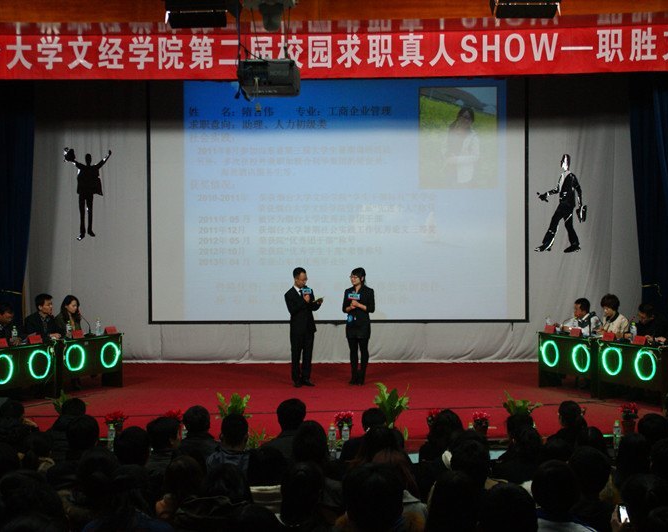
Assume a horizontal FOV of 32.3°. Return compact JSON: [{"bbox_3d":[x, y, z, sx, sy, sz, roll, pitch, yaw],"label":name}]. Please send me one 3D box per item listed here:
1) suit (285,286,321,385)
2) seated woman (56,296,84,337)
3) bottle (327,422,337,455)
[{"bbox_3d":[-0.474,1.018,16.812,0.480,1.440,0.360,-2,3,-38],"label":"suit"},{"bbox_3d":[-3.720,1.106,16.730,0.720,1.330,0.500,0,1,30],"label":"seated woman"},{"bbox_3d":[-0.020,1.404,9.400,0.066,0.240,0.066,0,1,0],"label":"bottle"}]

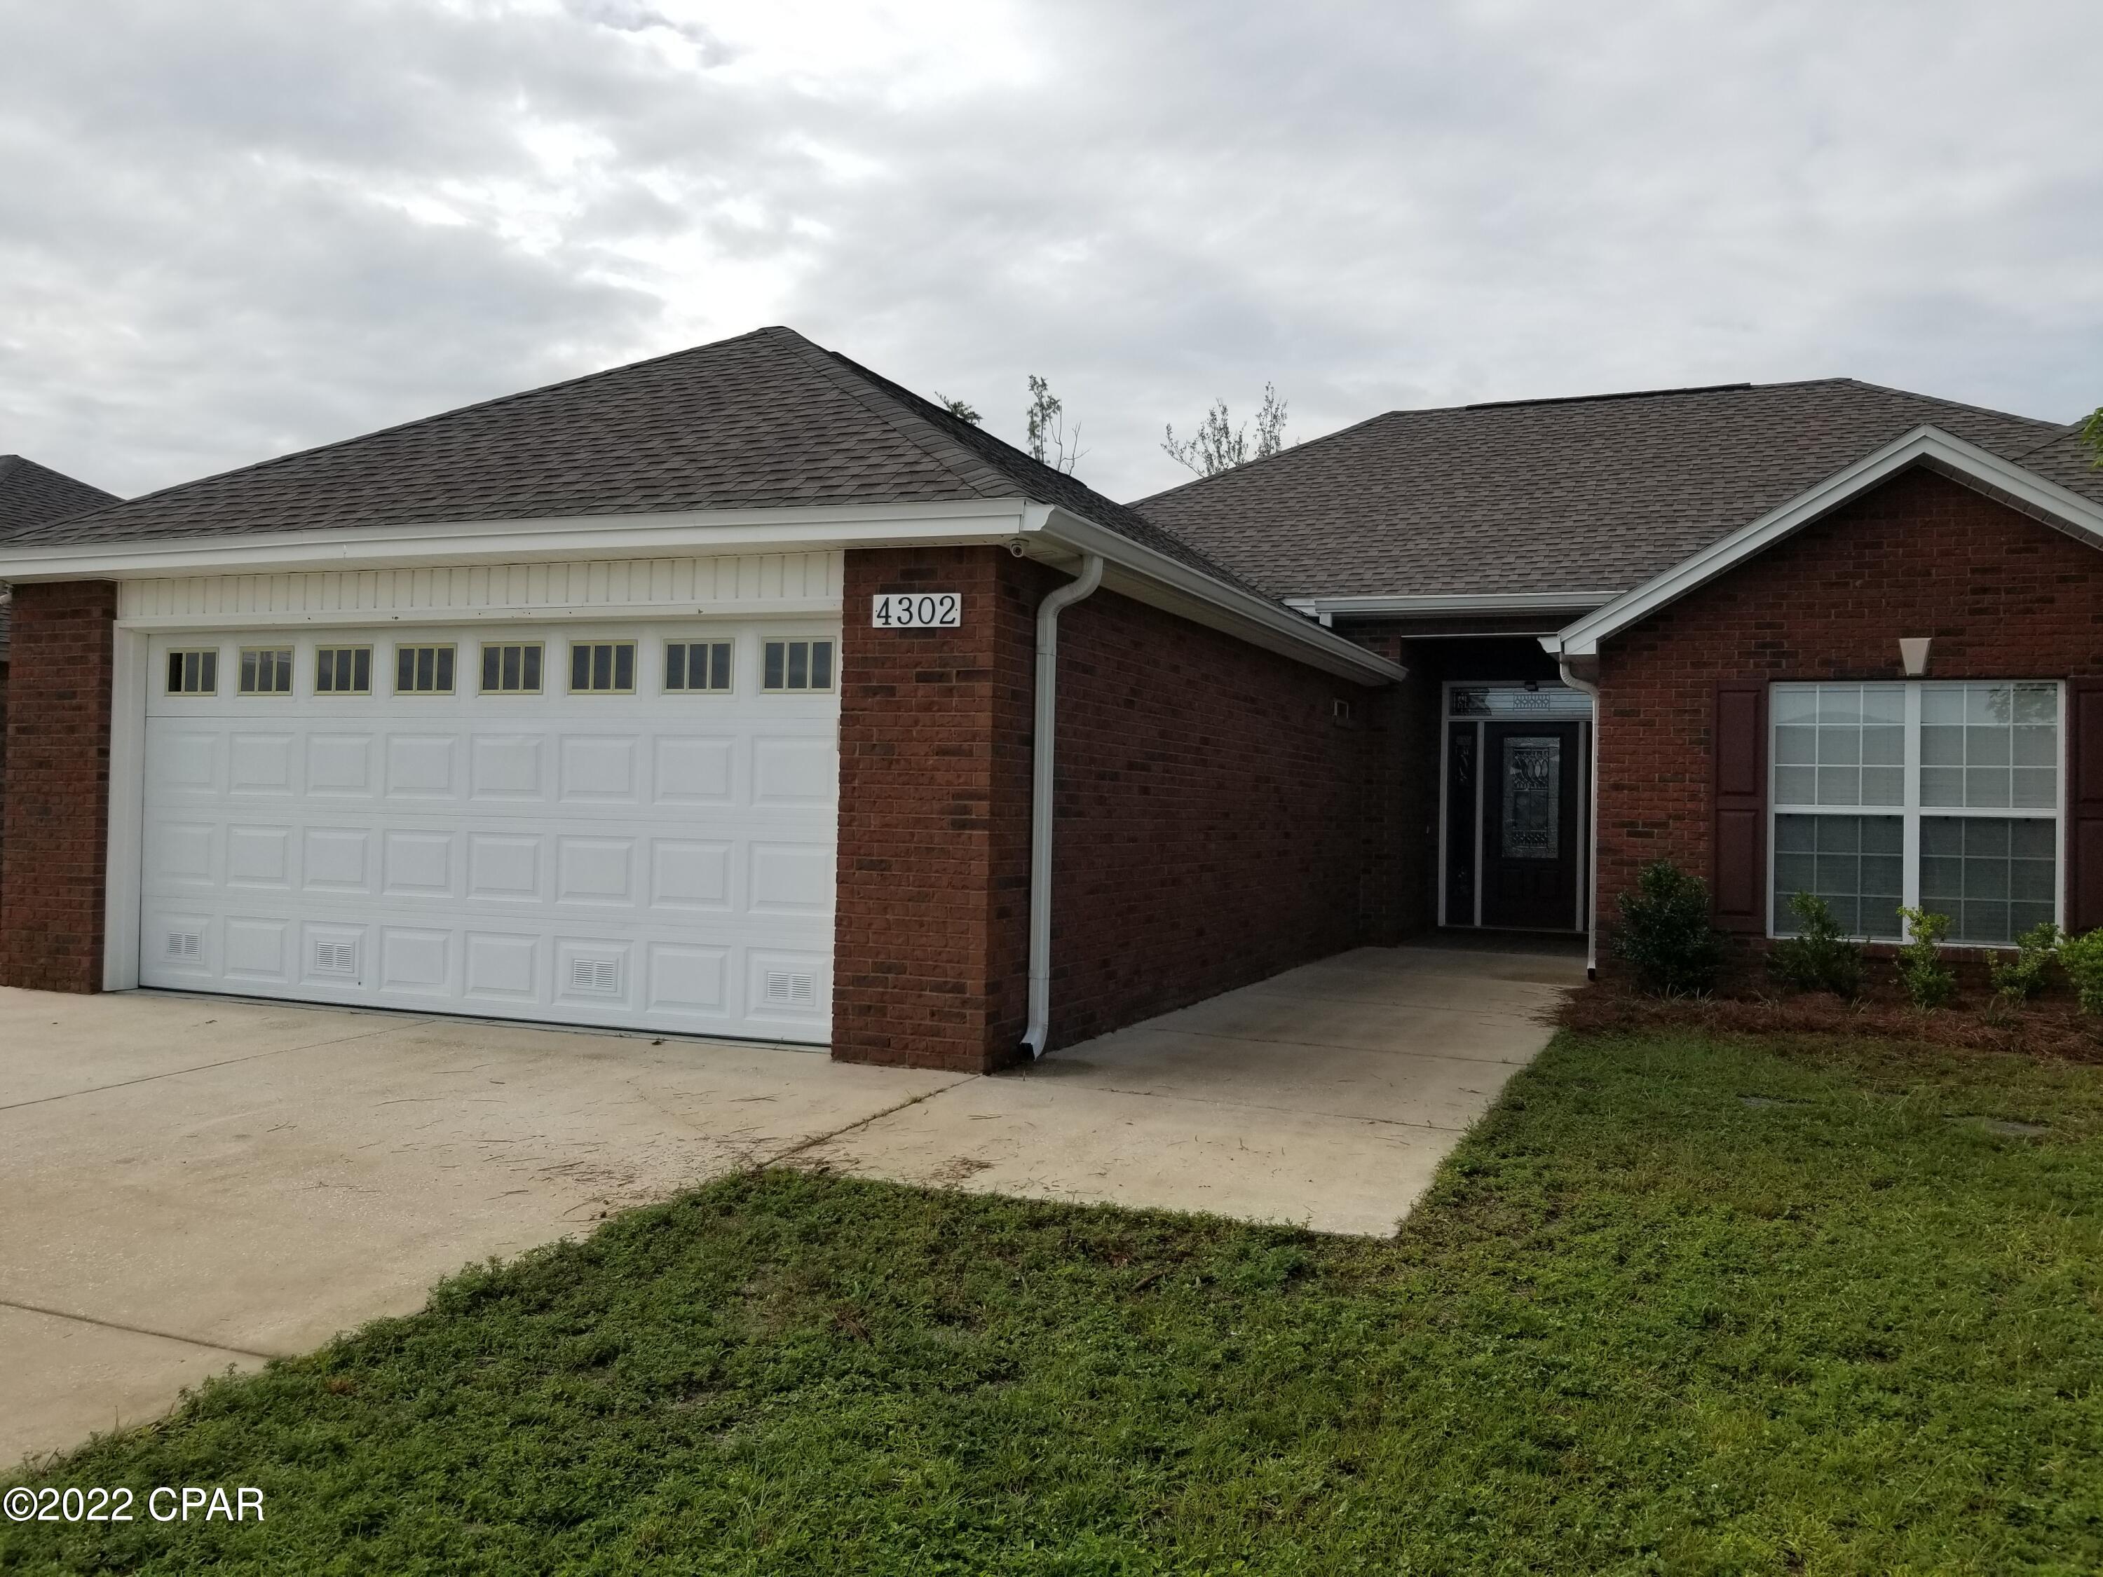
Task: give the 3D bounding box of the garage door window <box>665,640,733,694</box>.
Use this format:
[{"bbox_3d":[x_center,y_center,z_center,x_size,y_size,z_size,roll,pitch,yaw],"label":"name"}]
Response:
[{"bbox_3d":[-1.813,-0.626,8.103,0.423,0.287,0.050,1,0,21],"label":"garage door window"}]

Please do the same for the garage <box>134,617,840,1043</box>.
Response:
[{"bbox_3d":[-3.253,0.159,8.668,4.930,2.130,0.080,1,-1,23],"label":"garage"}]

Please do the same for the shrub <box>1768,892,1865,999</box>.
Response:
[{"bbox_3d":[5.161,1.059,10.660,0.610,0.710,0.570,1,0,21],"label":"shrub"}]

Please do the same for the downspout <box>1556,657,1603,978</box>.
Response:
[{"bbox_3d":[3.909,0.199,11.737,0.286,2.419,0.130,1,-1,23],"label":"downspout"}]

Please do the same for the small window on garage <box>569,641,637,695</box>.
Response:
[{"bbox_3d":[-2.362,-0.636,8.319,0.423,0.287,0.050,1,0,21],"label":"small window on garage"}]

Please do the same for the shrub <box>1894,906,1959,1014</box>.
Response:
[{"bbox_3d":[5.592,1.087,10.096,0.371,0.652,0.359,1,-1,23],"label":"shrub"}]

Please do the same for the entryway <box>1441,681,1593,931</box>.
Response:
[{"bbox_3d":[4.731,0.172,15.596,1.742,2.487,0.130,1,-1,23],"label":"entryway"}]

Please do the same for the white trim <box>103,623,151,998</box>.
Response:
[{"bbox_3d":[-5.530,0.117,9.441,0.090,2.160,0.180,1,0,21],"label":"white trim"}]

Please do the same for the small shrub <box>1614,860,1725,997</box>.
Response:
[{"bbox_3d":[4.272,0.972,10.924,0.720,0.920,0.700,1,0,21],"label":"small shrub"}]

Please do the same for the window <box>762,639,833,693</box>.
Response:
[{"bbox_3d":[-1.255,-0.606,7.806,0.440,0.285,0.050,1,-1,23],"label":"window"}]

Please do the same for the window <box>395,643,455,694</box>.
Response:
[{"bbox_3d":[-3.461,-0.658,8.752,0.442,0.291,0.050,1,-1,23],"label":"window"}]

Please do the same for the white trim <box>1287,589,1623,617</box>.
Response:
[{"bbox_3d":[3.403,-1.583,13.561,2.850,0.150,0.140,1,0,21],"label":"white trim"}]

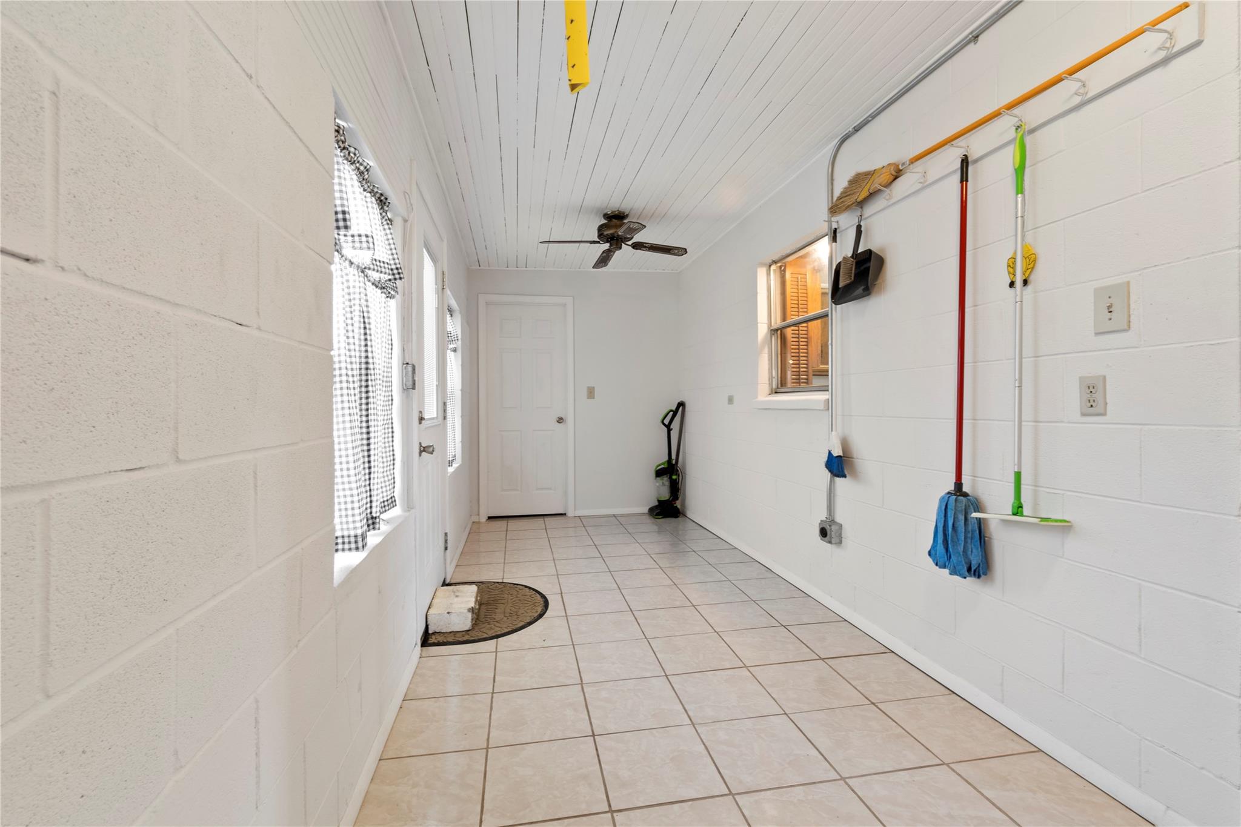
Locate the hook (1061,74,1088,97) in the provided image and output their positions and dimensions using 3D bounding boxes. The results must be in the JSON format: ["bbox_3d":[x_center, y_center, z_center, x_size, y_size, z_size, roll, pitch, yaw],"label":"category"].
[{"bbox_3d":[1.287,-0.930,1.472,0.078,0.060,0.024,0,1,-10],"label":"hook"}]

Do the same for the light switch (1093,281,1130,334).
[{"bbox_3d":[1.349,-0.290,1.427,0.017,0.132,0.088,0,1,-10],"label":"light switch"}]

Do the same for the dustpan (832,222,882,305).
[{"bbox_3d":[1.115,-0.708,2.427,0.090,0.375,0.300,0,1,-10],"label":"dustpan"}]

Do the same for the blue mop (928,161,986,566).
[{"bbox_3d":[1.186,-0.165,1.826,0.145,1.465,0.170,0,1,-10],"label":"blue mop"}]

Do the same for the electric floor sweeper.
[{"bbox_3d":[0.462,0.444,5.096,0.370,1.135,0.290,0,1,-10],"label":"electric floor sweeper"}]

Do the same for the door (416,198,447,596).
[{"bbox_3d":[-1.012,-0.023,2.733,0.050,2.040,0.830,0,1,-10],"label":"door"}]

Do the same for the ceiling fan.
[{"bbox_3d":[-0.025,-1.290,3.671,1.080,0.280,1.080,0,1,-6],"label":"ceiling fan"}]

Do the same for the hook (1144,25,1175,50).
[{"bbox_3d":[1.322,-0.921,1.272,0.082,0.060,0.024,0,1,-10],"label":"hook"}]

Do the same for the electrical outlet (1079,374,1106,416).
[{"bbox_3d":[1.345,-0.049,1.476,0.010,0.115,0.071,0,1,-10],"label":"electrical outlet"}]

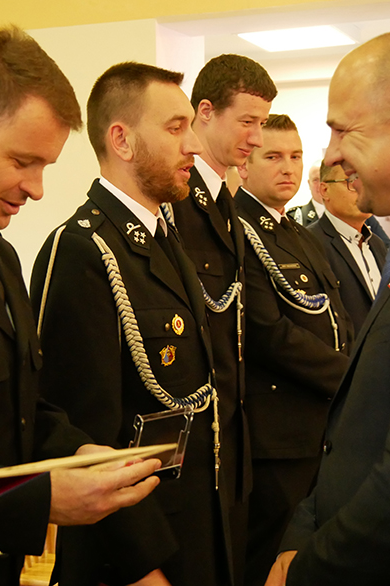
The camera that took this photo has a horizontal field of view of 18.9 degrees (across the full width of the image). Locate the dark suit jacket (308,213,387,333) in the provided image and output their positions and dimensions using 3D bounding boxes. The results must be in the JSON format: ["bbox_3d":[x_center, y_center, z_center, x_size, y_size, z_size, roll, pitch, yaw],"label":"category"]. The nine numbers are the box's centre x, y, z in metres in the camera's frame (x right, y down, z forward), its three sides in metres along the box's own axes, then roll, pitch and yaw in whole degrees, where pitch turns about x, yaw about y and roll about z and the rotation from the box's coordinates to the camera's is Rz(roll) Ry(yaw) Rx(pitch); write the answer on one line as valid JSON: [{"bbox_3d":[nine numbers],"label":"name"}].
[{"bbox_3d":[0.490,0.110,3.770,0.310,0.750,0.530,3,5,43],"label":"dark suit jacket"}]

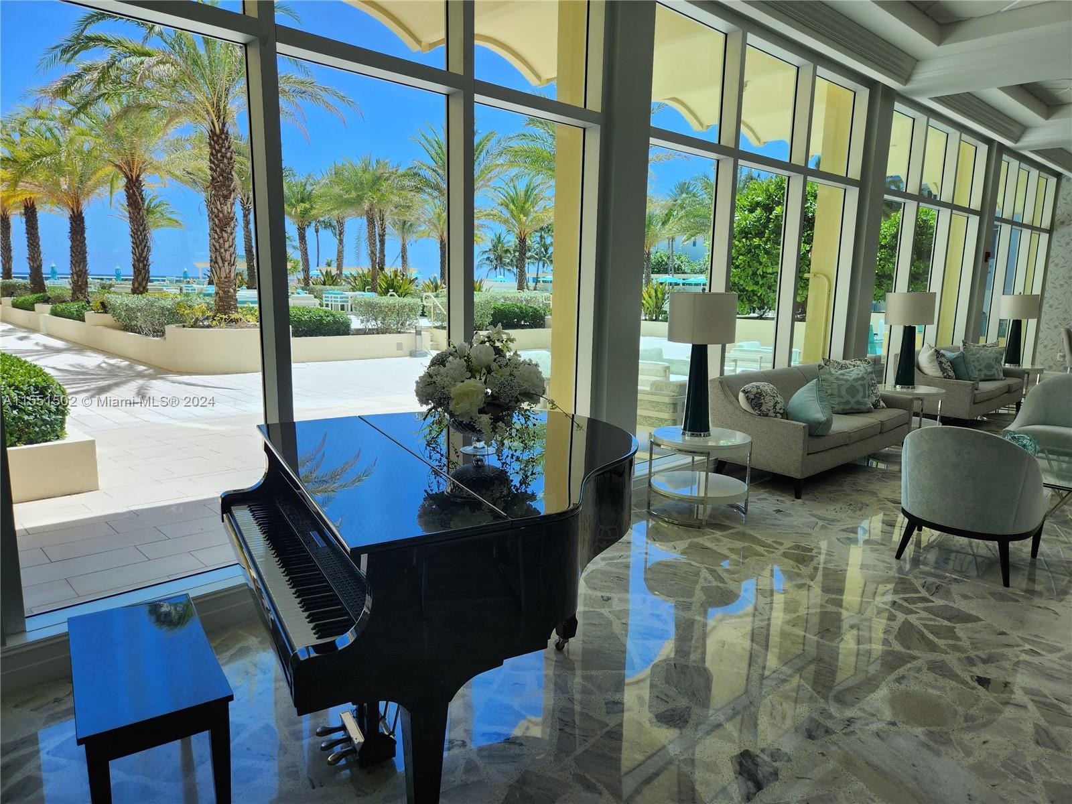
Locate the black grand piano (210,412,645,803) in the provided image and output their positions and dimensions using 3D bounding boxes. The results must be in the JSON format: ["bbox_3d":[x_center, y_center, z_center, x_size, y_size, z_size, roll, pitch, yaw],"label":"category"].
[{"bbox_3d":[-0.268,0.669,2.635,1.525,1.010,1.500,-4,11,-28],"label":"black grand piano"}]

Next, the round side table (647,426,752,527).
[{"bbox_3d":[1.140,0.512,4.965,0.680,0.585,0.680,1,10,0],"label":"round side table"}]

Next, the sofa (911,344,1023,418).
[{"bbox_3d":[5.300,-0.213,8.915,2.090,0.850,0.850,-8,13,-42],"label":"sofa"}]

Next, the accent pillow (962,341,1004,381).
[{"bbox_3d":[5.800,-0.503,9.248,0.520,0.470,0.180,0,-8,-5],"label":"accent pillow"}]

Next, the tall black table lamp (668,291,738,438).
[{"bbox_3d":[1.151,-0.261,4.998,0.453,0.993,0.453,1,10,0],"label":"tall black table lamp"}]

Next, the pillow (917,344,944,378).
[{"bbox_3d":[4.804,-0.453,8.675,0.190,0.450,0.450,-11,4,25],"label":"pillow"}]

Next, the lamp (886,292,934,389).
[{"bbox_3d":[3.924,-0.630,7.510,0.453,0.993,0.453,-8,13,-43],"label":"lamp"}]

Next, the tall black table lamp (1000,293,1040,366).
[{"bbox_3d":[6.713,-1.016,9.948,0.435,0.970,0.435,-8,13,-43],"label":"tall black table lamp"}]

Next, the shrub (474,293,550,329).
[{"bbox_3d":[-0.552,-2.103,16.483,1.900,0.870,1.200,1,10,0],"label":"shrub"}]

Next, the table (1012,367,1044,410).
[{"bbox_3d":[6.668,-0.236,9.994,0.680,0.585,0.680,-8,13,-43],"label":"table"}]

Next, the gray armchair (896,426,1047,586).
[{"bbox_3d":[2.628,0.527,4.295,0.730,0.850,0.780,11,14,44],"label":"gray armchair"}]

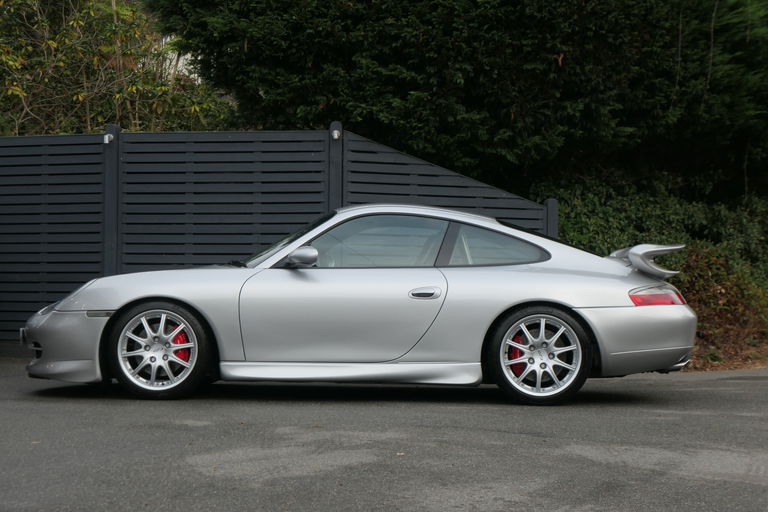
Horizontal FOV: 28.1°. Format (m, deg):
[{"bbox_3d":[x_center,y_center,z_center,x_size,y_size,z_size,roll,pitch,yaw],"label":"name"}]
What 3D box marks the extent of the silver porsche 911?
[{"bbox_3d":[-0.212,0.290,10.221,4.430,1.270,1.800,1,-2,4],"label":"silver porsche 911"}]

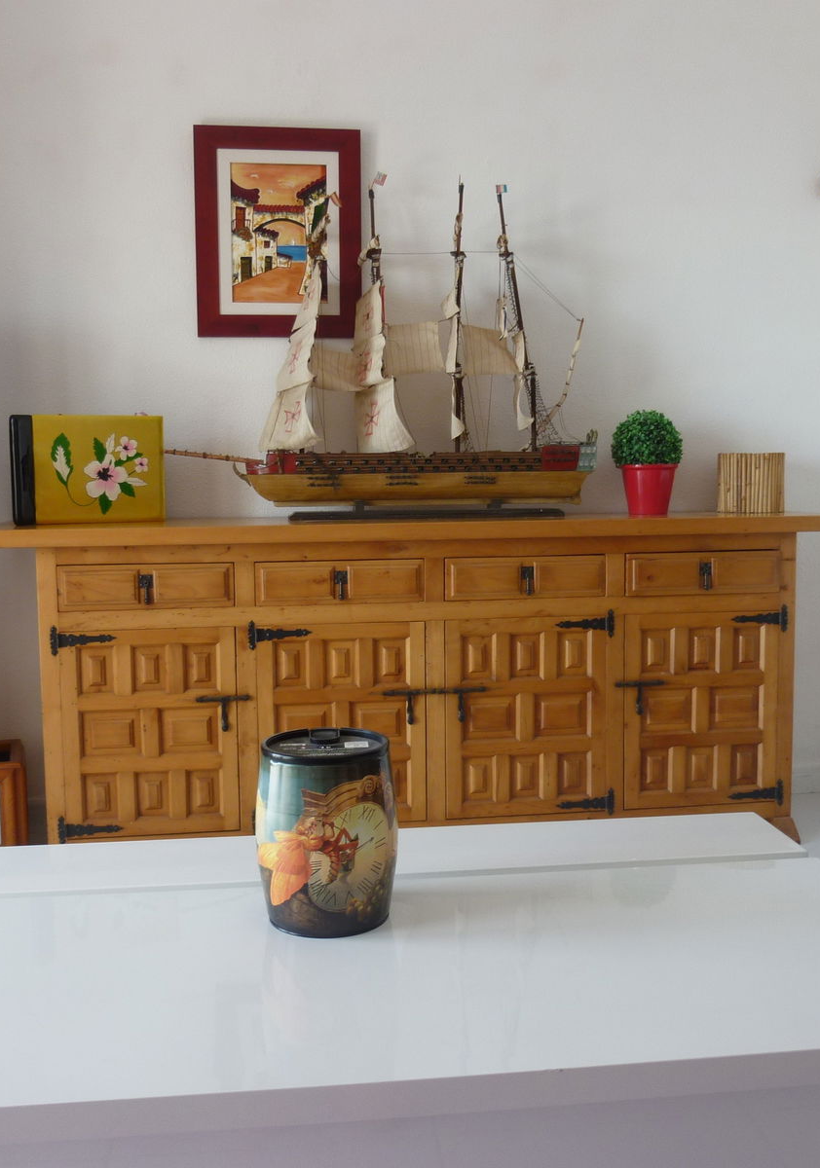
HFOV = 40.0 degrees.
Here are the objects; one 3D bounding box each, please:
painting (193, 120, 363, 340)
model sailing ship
[{"bbox_3d":[-0.336,-0.904,2.911,0.424,0.527,0.026,-1,6,-8],"label":"painting"},{"bbox_3d":[-0.061,-0.564,2.729,1.065,0.815,0.222,-1,6,-8],"label":"model sailing ship"}]

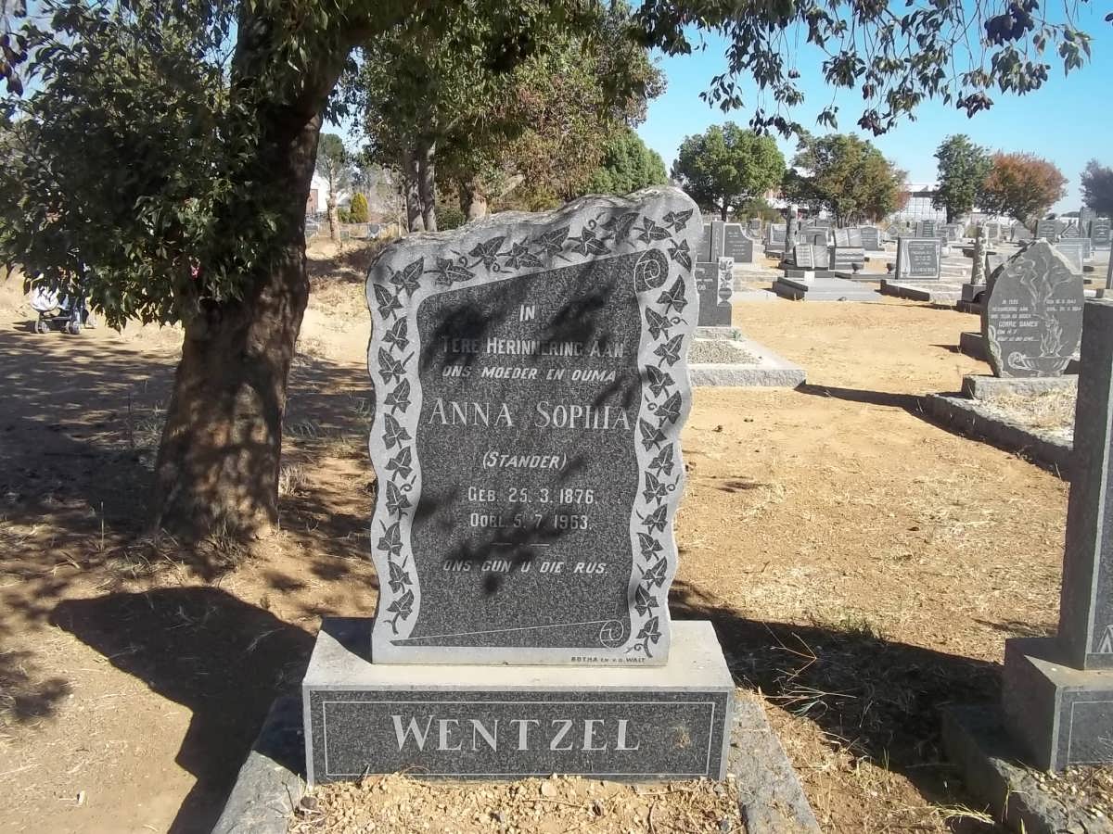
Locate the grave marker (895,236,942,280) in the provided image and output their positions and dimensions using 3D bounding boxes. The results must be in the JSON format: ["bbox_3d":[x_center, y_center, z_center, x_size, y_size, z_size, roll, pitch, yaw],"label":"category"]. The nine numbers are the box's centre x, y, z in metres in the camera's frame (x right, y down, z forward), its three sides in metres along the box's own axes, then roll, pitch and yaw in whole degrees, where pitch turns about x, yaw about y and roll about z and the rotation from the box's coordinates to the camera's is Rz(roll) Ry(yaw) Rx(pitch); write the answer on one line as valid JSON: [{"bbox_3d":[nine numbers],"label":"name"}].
[{"bbox_3d":[6.627,-2.904,18.826,0.790,0.770,0.140,1,11,5],"label":"grave marker"}]

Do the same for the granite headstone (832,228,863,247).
[{"bbox_3d":[8.401,-5.206,29.673,0.800,0.580,0.240,1,11,3],"label":"granite headstone"}]

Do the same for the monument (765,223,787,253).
[{"bbox_3d":[7.481,-6.053,34.733,0.800,0.970,0.280,1,11,3],"label":"monument"}]

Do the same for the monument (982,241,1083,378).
[{"bbox_3d":[3.210,-0.735,6.921,0.630,0.930,0.130,-1,11,-6],"label":"monument"}]

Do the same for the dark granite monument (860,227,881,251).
[{"bbox_3d":[10.960,-6.249,35.932,0.740,0.850,0.240,1,11,3],"label":"dark granite monument"}]

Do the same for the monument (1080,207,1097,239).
[{"bbox_3d":[19.848,-7.037,38.490,0.520,1.609,0.250,1,11,3],"label":"monument"}]

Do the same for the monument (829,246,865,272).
[{"bbox_3d":[6.445,-3.531,22.793,0.680,0.550,0.280,1,11,3],"label":"monument"}]

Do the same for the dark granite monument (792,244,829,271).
[{"bbox_3d":[4.560,-2.875,18.449,0.630,0.480,0.210,1,11,5],"label":"dark granite monument"}]

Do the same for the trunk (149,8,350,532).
[{"bbox_3d":[-1.238,-0.577,4.327,0.760,2.122,0.580,0,11,0],"label":"trunk"}]

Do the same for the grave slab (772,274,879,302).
[{"bbox_3d":[4.517,-2.183,17.364,1.220,0.240,2.400,1,11,5],"label":"grave slab"}]

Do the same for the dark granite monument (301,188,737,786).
[{"bbox_3d":[-0.065,0.154,2.208,0.930,1.296,0.275,1,20,-4],"label":"dark granite monument"}]

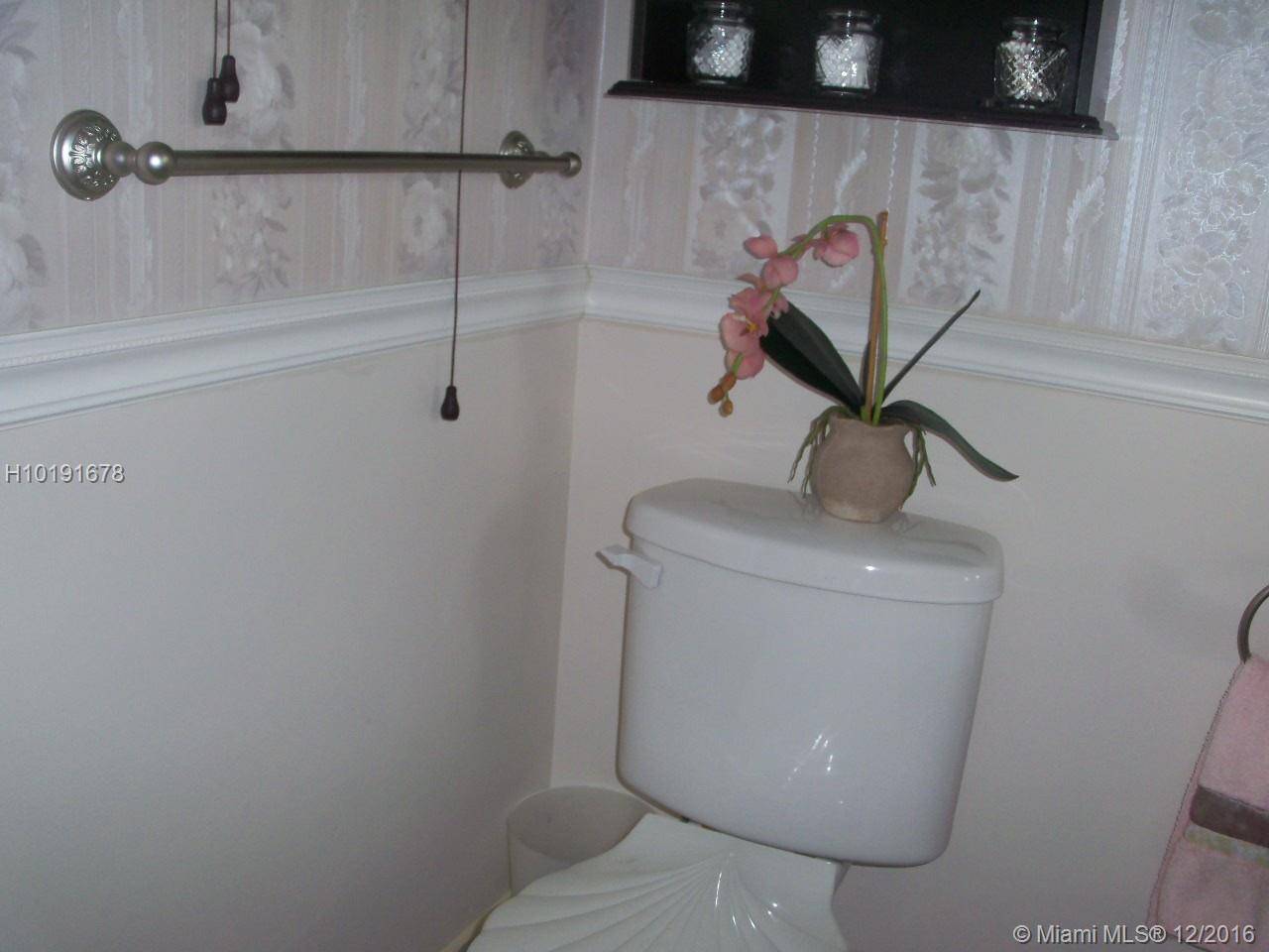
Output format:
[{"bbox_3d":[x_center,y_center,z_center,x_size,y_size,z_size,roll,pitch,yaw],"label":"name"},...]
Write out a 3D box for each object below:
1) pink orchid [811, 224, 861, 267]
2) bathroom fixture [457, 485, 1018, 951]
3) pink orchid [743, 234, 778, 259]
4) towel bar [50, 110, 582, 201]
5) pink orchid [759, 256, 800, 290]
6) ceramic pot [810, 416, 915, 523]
[{"bbox_3d":[0.229,-0.261,1.454,0.051,0.045,0.042,12,17,26],"label":"pink orchid"},{"bbox_3d":[0.056,0.473,1.375,0.465,0.775,0.700,12,17,26],"label":"bathroom fixture"},{"bbox_3d":[0.147,-0.268,1.497,0.038,0.028,0.031,12,17,26],"label":"pink orchid"},{"bbox_3d":[-0.239,-0.298,1.218,0.088,0.066,0.667,12,17,26],"label":"towel bar"},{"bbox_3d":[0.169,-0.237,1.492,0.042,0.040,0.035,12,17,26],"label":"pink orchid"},{"bbox_3d":[0.267,-0.011,1.482,0.120,0.117,0.120,4,16,-1],"label":"ceramic pot"}]

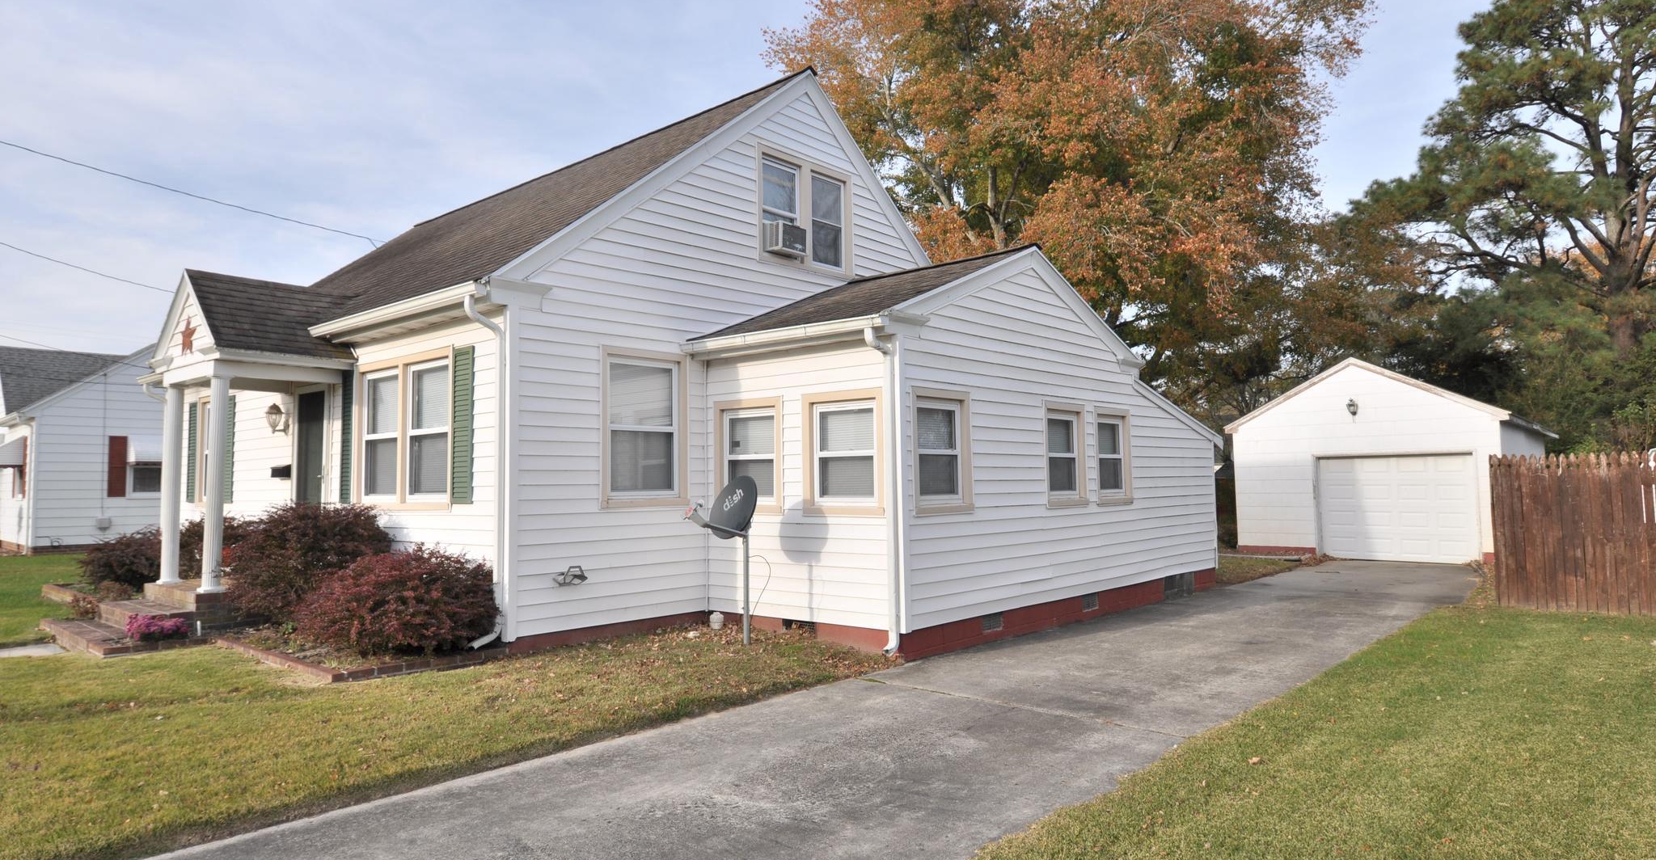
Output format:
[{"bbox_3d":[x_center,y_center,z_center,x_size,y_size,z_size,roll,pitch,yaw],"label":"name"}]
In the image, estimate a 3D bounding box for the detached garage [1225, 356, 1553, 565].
[{"bbox_3d":[12.338,0.644,20.792,4.782,3.766,7.729,-3,-4,41],"label":"detached garage"}]

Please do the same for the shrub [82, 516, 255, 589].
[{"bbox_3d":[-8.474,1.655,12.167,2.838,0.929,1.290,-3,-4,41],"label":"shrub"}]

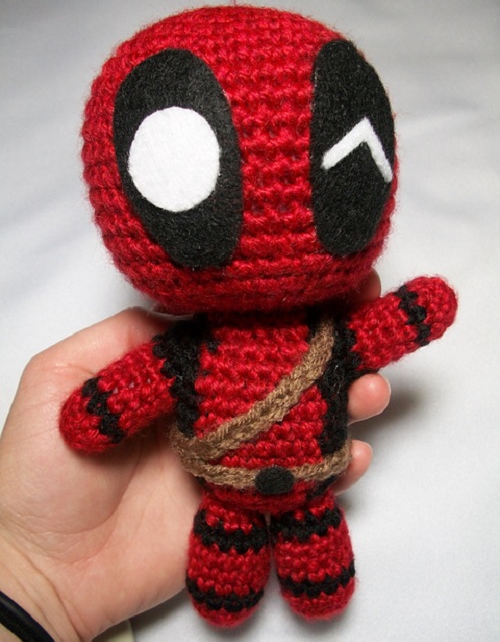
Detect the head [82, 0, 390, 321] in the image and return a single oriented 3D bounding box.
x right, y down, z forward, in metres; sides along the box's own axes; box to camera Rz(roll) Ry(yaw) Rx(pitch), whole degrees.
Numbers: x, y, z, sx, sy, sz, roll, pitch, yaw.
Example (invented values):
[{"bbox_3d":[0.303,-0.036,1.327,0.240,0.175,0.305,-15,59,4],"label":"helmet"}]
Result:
[{"bbox_3d":[-0.003,-0.045,0.200,0.091,0.086,0.089,-8,13,-11],"label":"head"}]

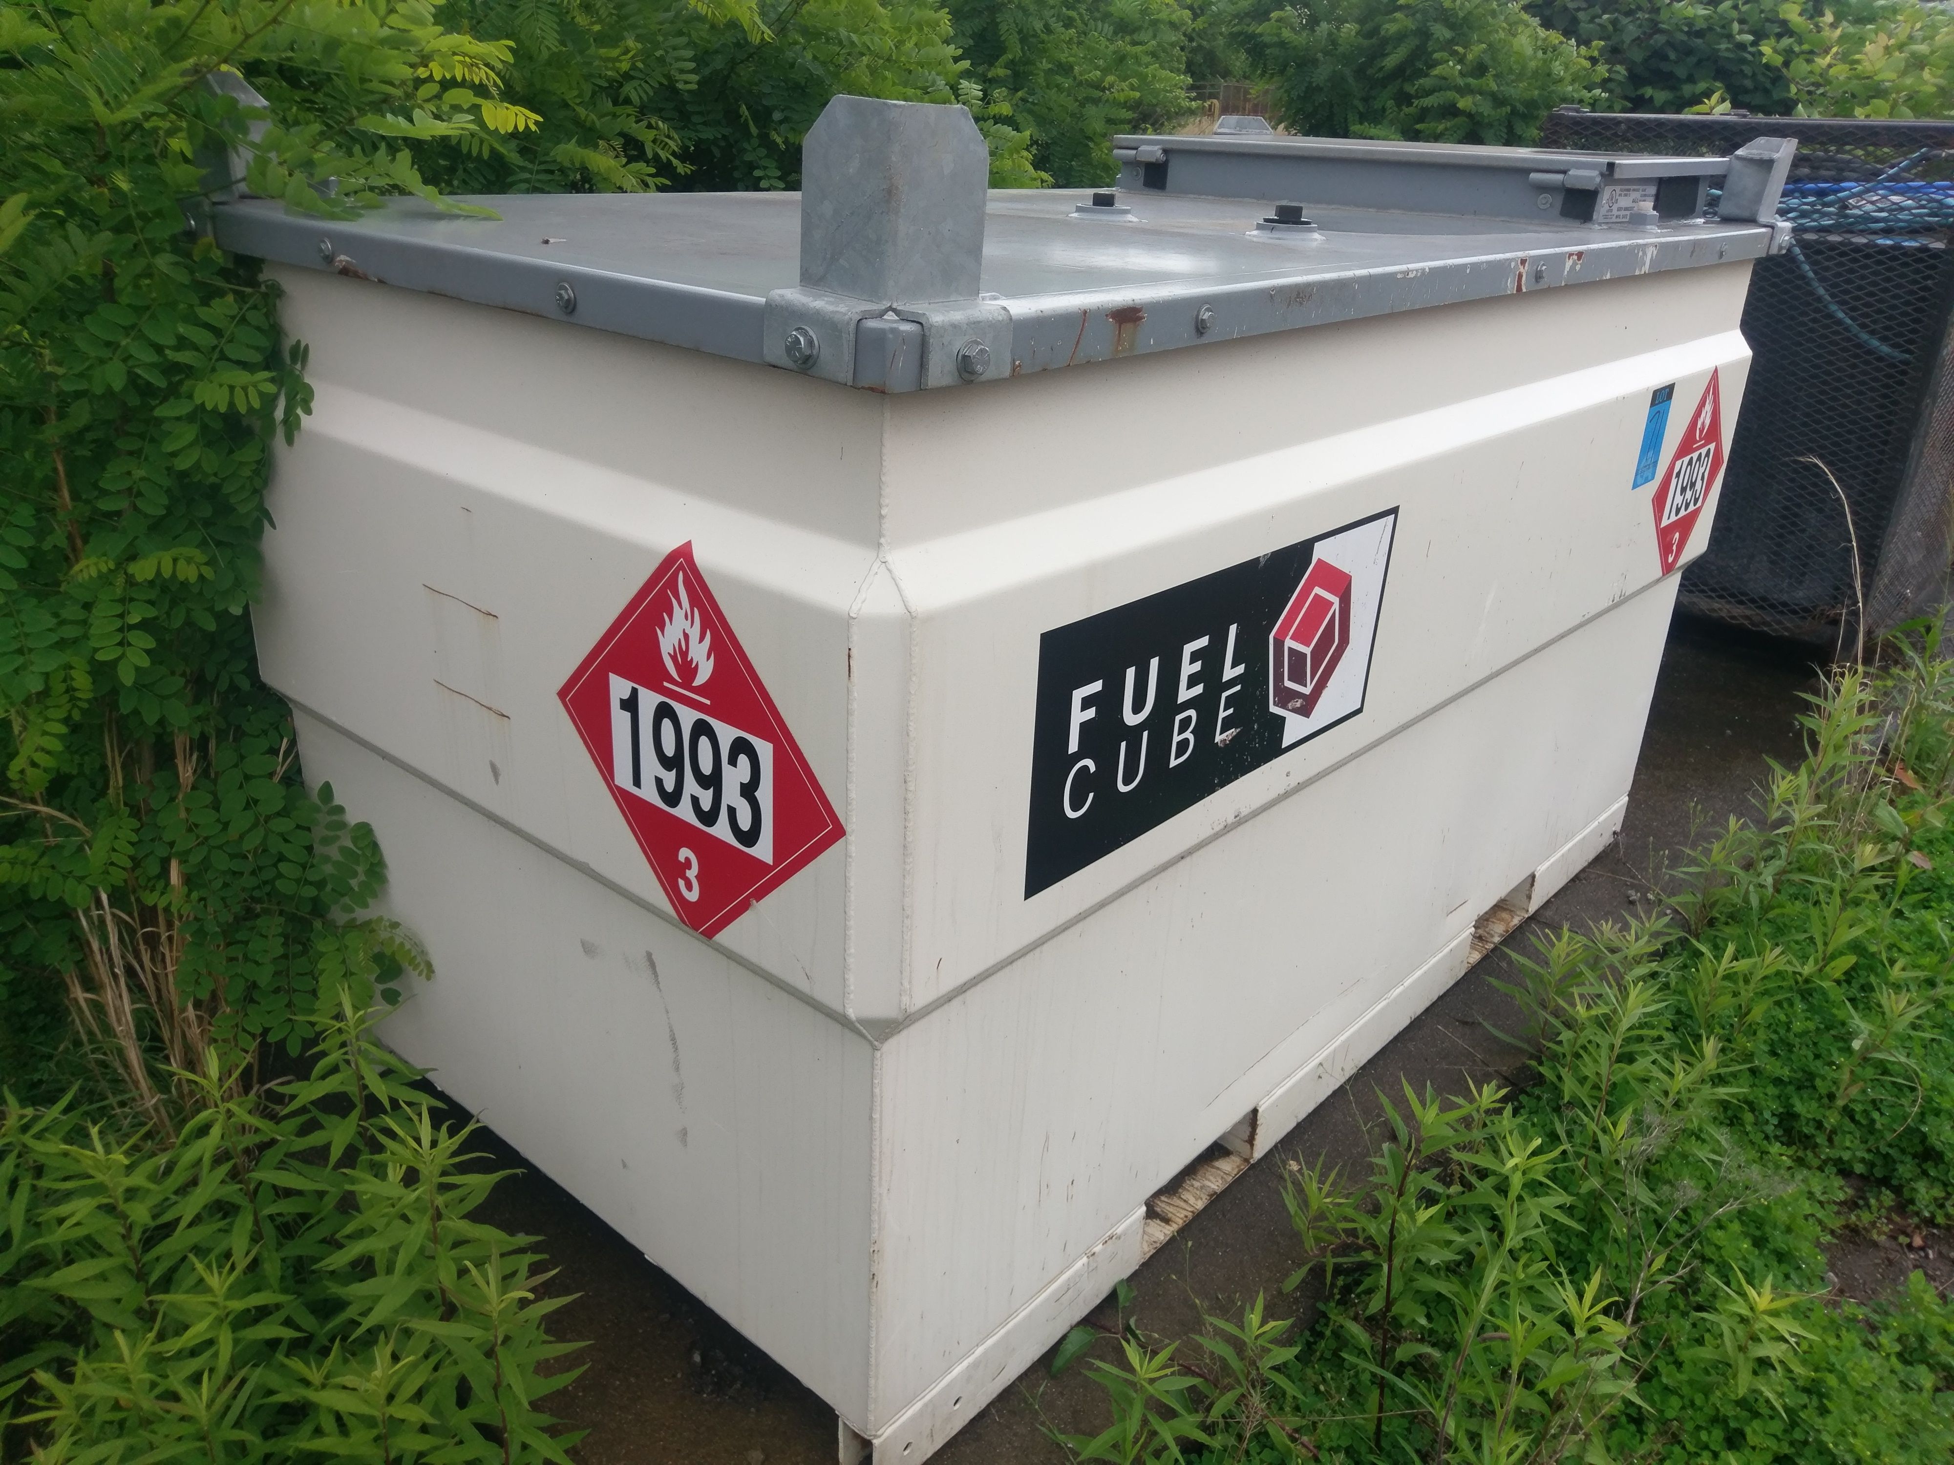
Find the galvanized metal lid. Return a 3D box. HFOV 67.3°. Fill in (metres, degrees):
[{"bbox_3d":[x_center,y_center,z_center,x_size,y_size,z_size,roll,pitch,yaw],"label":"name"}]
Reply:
[{"bbox_3d":[0.244,-0.764,2.054,1.103,0.188,2.156,21,29,37],"label":"galvanized metal lid"}]

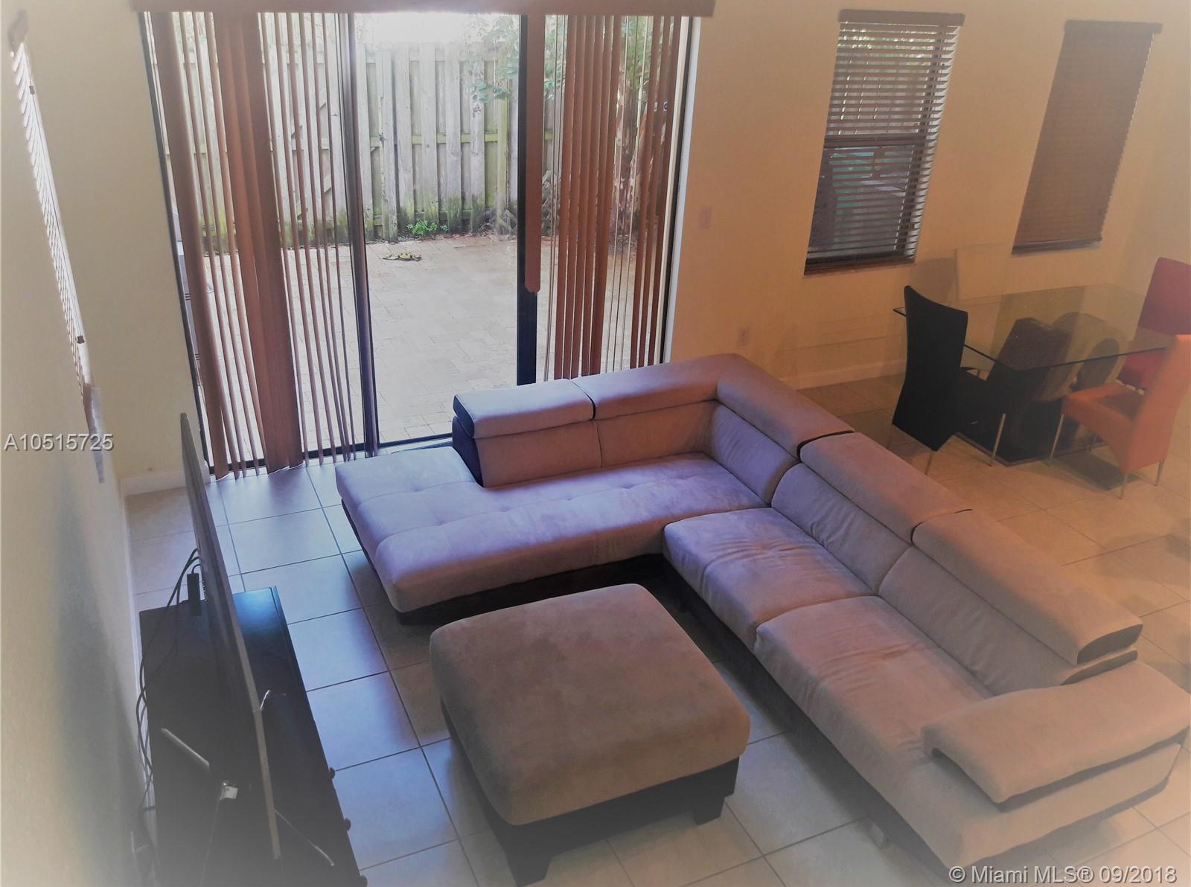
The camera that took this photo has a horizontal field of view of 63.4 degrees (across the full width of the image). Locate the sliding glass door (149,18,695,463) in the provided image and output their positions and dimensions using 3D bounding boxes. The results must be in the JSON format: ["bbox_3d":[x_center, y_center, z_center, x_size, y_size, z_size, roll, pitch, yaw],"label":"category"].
[{"bbox_3d":[-0.795,-1.137,5.353,2.844,2.391,0.140,-10,29,-23],"label":"sliding glass door"}]

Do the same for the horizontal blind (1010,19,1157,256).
[{"bbox_3d":[3.491,-2.166,6.892,0.939,1.566,0.100,-10,29,-23],"label":"horizontal blind"}]

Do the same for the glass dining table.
[{"bbox_3d":[2.909,-0.413,6.115,1.869,0.756,1.035,-10,29,-23],"label":"glass dining table"}]

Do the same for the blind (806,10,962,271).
[{"bbox_3d":[1.825,-1.897,6.145,0.939,1.566,0.080,-10,29,-23],"label":"blind"}]

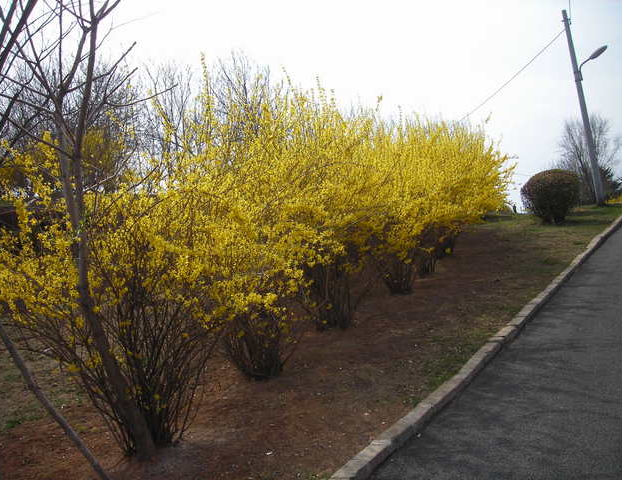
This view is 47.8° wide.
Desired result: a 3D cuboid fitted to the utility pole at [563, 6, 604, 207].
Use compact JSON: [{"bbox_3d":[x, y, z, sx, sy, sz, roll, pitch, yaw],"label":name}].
[{"bbox_3d":[8.588,-4.085,20.995,1.200,5.990,0.300,-10,0,26],"label":"utility pole"}]

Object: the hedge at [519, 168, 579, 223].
[{"bbox_3d":[5.636,-1.022,16.500,1.340,1.300,1.340,-5,0,29],"label":"hedge"}]

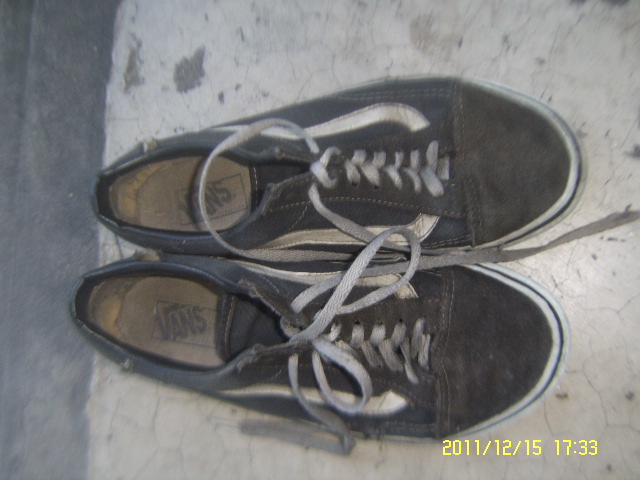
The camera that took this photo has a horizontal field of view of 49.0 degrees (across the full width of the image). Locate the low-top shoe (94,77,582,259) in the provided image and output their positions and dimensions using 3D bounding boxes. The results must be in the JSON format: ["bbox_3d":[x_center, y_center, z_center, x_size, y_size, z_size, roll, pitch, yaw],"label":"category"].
[{"bbox_3d":[0.012,-0.041,0.402,0.286,0.100,0.105,-5,88,6],"label":"low-top shoe"}]

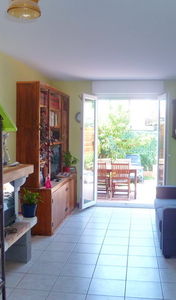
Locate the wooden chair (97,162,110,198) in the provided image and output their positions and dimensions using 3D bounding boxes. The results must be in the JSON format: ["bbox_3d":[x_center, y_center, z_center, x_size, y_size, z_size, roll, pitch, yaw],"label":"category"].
[{"bbox_3d":[0.296,0.736,7.899,0.460,0.870,0.520,0,2,9],"label":"wooden chair"}]

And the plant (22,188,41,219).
[{"bbox_3d":[-0.682,0.648,3.918,0.205,0.330,0.205,0,2,9],"label":"plant"}]

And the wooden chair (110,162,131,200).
[{"bbox_3d":[0.797,0.739,7.803,0.460,0.870,0.520,0,2,9],"label":"wooden chair"}]

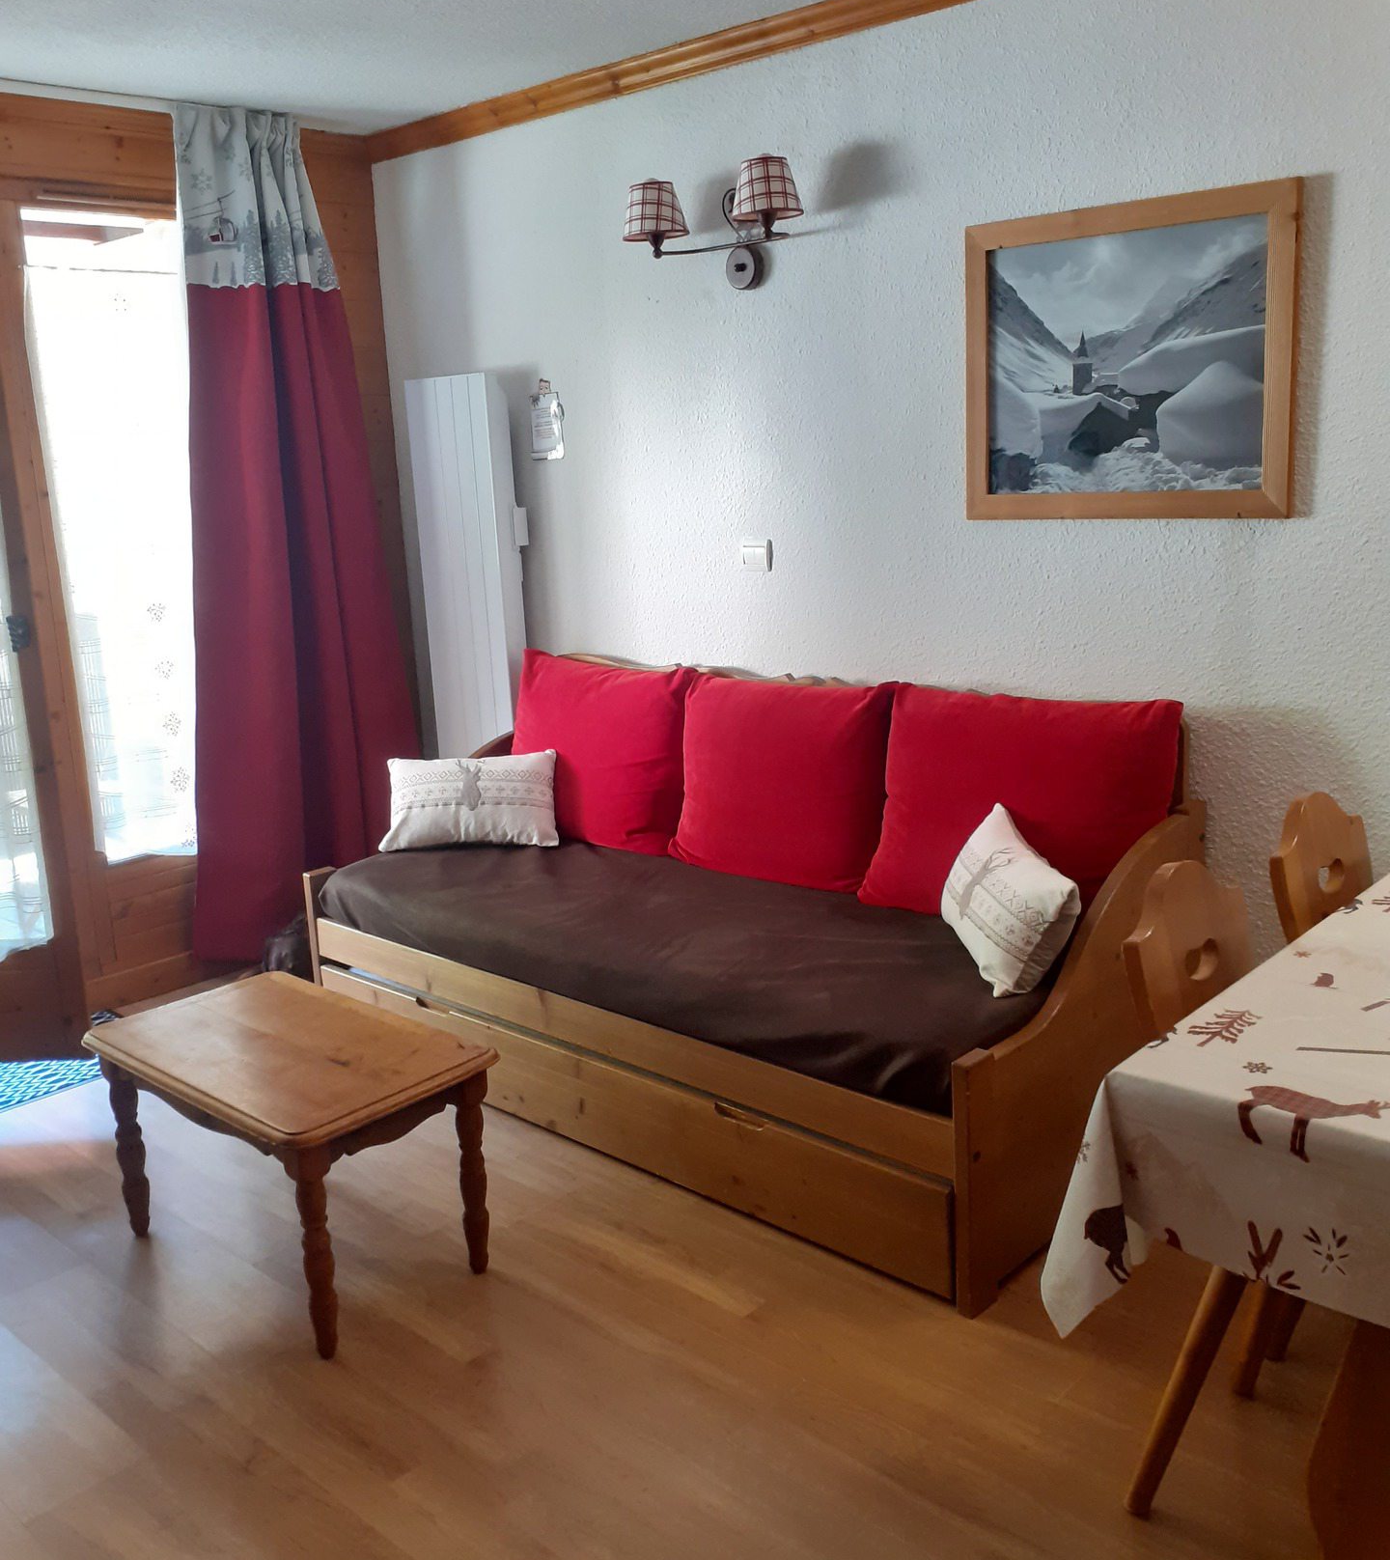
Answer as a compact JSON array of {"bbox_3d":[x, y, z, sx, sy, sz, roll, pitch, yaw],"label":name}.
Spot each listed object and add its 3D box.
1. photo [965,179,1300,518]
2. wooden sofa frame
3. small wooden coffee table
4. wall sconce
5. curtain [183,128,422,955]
[{"bbox_3d":[0.875,-0.852,2.970,0.710,0.619,0.023,9,18,41],"label":"photo"},{"bbox_3d":[0.039,0.281,3.428,1.989,0.924,0.944,9,18,41],"label":"wooden sofa frame"},{"bbox_3d":[-0.780,0.721,2.836,0.753,0.442,0.446,9,18,41],"label":"small wooden coffee table"},{"bbox_3d":[0.062,-1.318,3.461,0.511,0.271,0.205,9,18,41],"label":"wall sconce"},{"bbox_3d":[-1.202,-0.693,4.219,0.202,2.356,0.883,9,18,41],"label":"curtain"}]

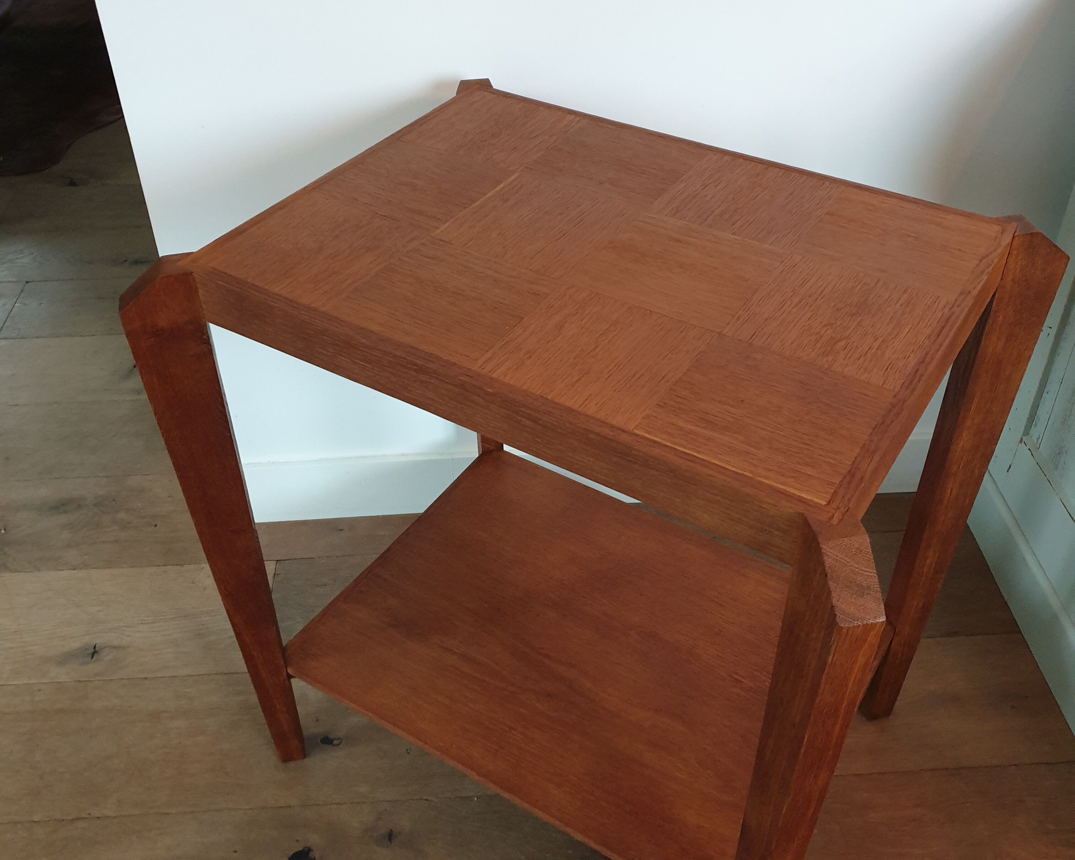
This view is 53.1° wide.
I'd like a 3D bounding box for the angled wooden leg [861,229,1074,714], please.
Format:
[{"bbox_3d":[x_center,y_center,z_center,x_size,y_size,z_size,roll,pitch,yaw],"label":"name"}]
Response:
[{"bbox_3d":[0.403,0.081,1.068,0.062,0.646,0.027,-10,41,-10],"label":"angled wooden leg"}]

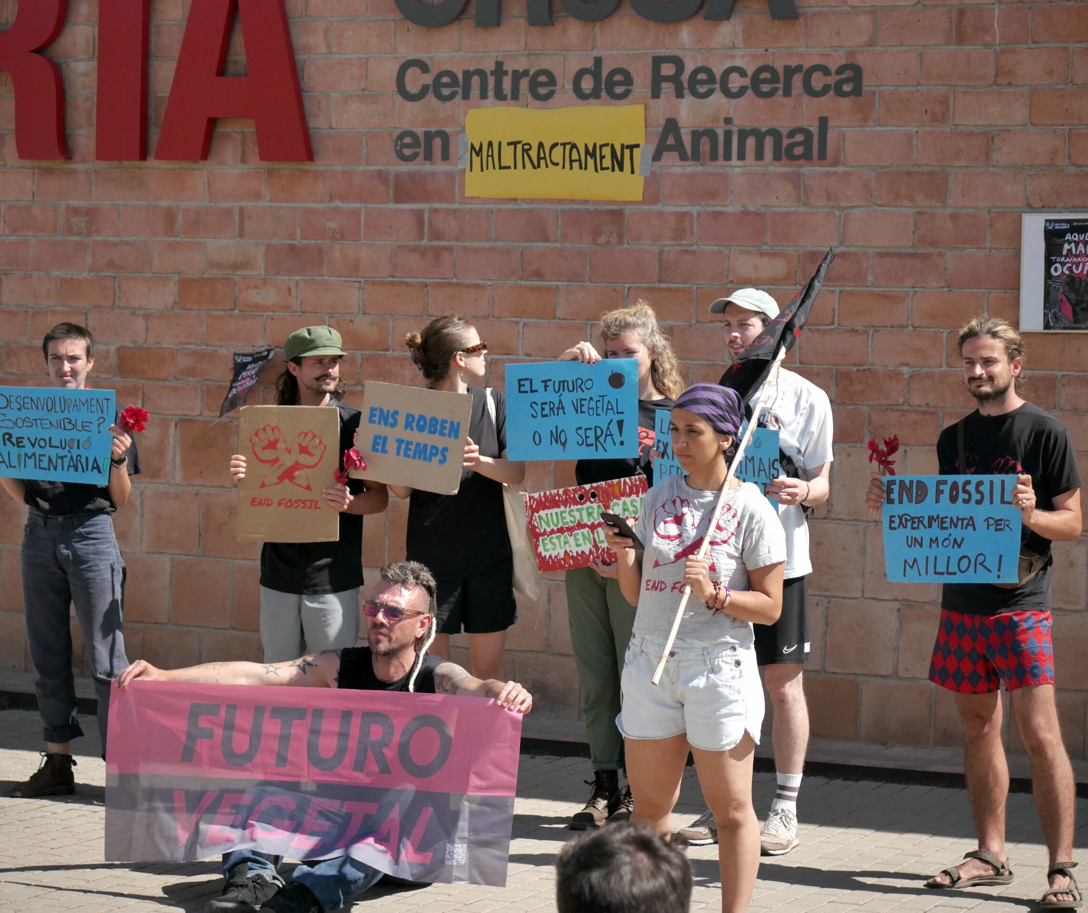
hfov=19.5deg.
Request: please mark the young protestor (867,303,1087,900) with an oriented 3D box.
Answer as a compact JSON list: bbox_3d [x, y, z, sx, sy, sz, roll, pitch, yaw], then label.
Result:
[{"bbox_3d":[1.318,0.461,9.569,0.580,1.757,0.460,3,2,27],"label":"young protestor"}]

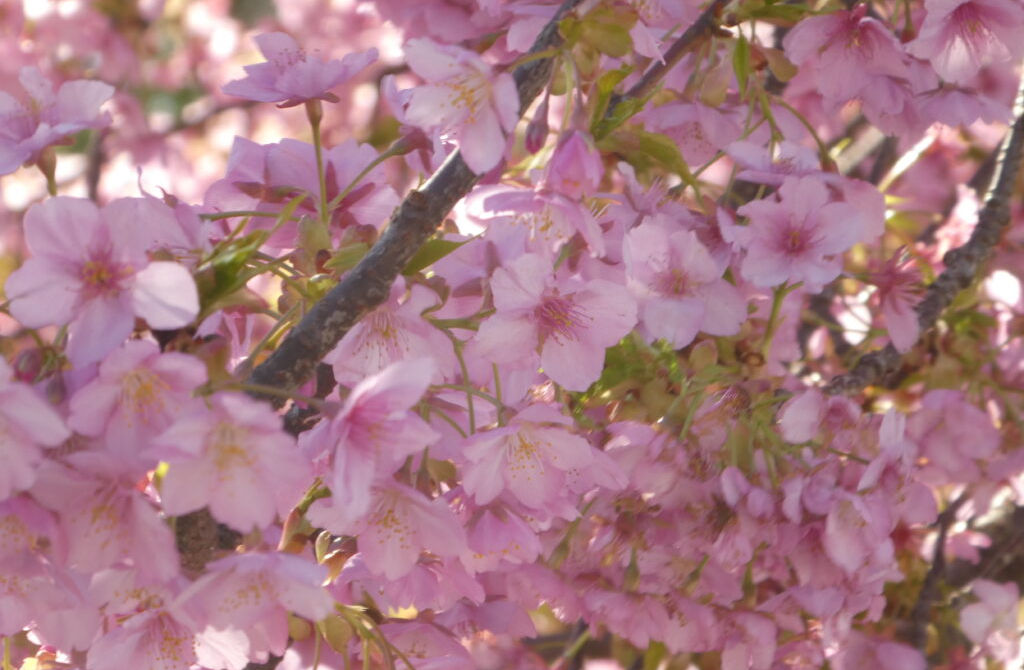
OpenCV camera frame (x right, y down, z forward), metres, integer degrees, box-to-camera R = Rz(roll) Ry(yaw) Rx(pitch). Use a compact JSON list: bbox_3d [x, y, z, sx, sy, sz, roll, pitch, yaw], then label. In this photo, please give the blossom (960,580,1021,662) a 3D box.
[{"bbox_3d":[0.132,0.079,1.750,0.019,0.023,0.016,0,18,18],"label":"blossom"}]

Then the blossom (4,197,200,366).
[{"bbox_3d":[-0.092,-0.012,1.420,0.044,0.038,0.017,0,0,-2],"label":"blossom"}]

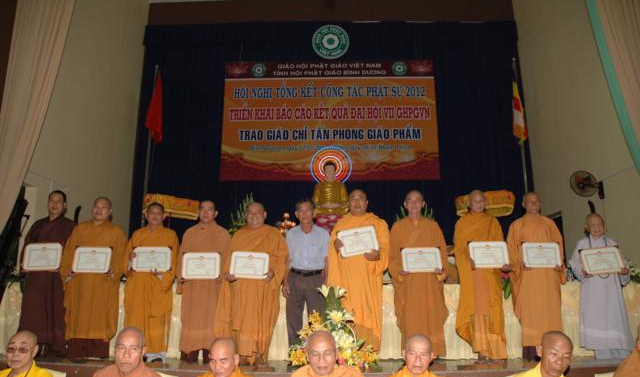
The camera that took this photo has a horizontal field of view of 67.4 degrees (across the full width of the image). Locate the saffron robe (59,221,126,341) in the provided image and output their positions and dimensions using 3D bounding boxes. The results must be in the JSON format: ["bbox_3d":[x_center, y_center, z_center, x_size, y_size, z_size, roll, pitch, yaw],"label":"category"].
[{"bbox_3d":[-2.293,0.926,4.907,0.570,1.208,0.420,1,-12,-6],"label":"saffron robe"}]

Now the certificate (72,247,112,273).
[{"bbox_3d":[-2.229,0.707,4.718,0.365,0.255,0.020,1,-12,-6],"label":"certificate"}]

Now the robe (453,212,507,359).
[{"bbox_3d":[1.677,0.981,5.015,0.536,1.490,0.420,1,-12,-3],"label":"robe"}]

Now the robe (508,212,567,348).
[{"bbox_3d":[2.230,0.918,4.957,0.557,1.324,0.420,0,-12,0],"label":"robe"}]

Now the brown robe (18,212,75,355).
[{"bbox_3d":[-2.779,0.956,4.953,0.490,1.413,0.420,2,-13,-8],"label":"brown robe"}]

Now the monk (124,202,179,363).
[{"bbox_3d":[-1.684,0.909,4.826,0.502,1.574,0.420,2,-12,-8],"label":"monk"}]

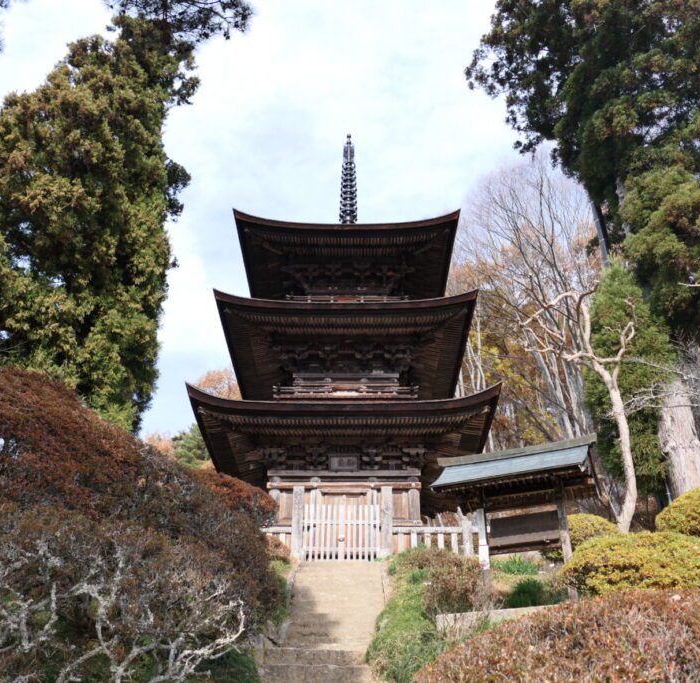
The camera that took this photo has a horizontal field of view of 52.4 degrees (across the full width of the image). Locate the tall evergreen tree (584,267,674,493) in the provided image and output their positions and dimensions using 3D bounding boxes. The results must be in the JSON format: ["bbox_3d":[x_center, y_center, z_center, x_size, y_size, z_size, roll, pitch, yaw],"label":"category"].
[{"bbox_3d":[8.622,0.987,22.222,2.700,8.368,2.600,0,-29,0],"label":"tall evergreen tree"}]

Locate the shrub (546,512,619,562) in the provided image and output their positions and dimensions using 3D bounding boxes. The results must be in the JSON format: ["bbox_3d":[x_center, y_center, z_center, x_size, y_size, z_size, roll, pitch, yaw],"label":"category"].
[{"bbox_3d":[5.578,4.730,16.910,1.883,1.208,1.789,-9,-31,16],"label":"shrub"}]

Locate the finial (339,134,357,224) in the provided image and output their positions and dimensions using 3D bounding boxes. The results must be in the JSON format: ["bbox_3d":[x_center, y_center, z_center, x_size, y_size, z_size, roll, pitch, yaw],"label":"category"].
[{"bbox_3d":[-0.068,-5.481,24.218,0.600,4.141,0.600,0,-29,0],"label":"finial"}]

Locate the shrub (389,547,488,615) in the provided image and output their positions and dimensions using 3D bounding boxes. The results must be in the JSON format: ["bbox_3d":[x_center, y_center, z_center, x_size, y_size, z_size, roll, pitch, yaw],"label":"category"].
[{"bbox_3d":[1.371,3.648,10.764,1.400,1.043,1.300,0,-29,0],"label":"shrub"}]

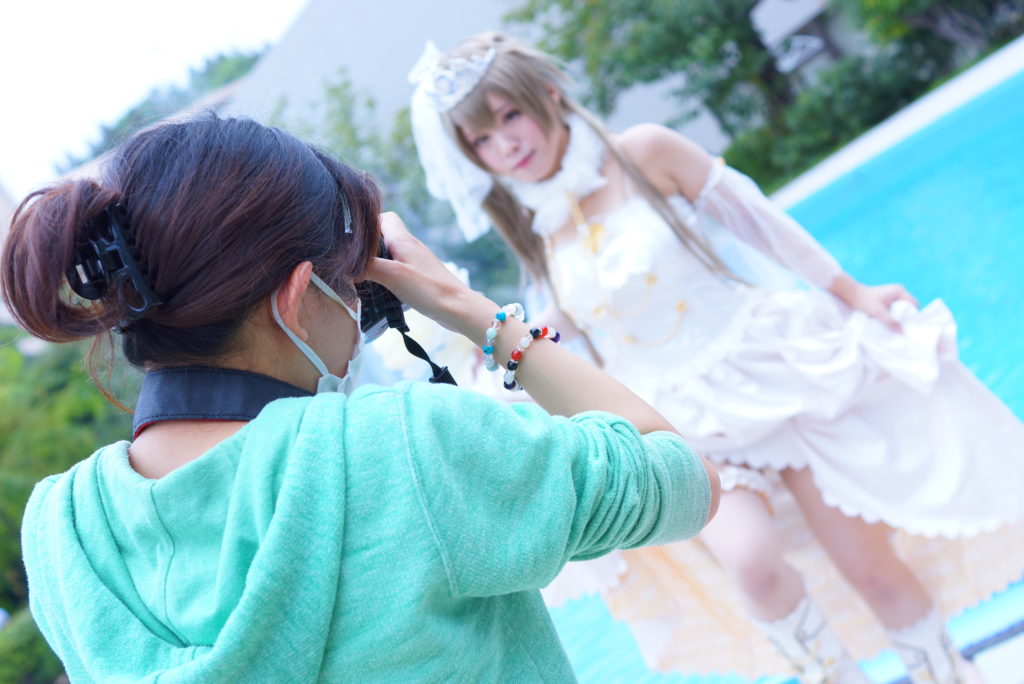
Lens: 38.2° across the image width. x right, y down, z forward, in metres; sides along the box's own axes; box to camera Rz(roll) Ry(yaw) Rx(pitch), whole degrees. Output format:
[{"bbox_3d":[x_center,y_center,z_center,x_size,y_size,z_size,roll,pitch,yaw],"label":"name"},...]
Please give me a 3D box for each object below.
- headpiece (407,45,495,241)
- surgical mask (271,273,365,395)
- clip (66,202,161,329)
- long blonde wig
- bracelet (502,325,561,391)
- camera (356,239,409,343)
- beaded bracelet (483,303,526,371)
[{"bbox_3d":[-0.084,-0.326,2.360,0.175,0.285,0.160,-34,12,20],"label":"headpiece"},{"bbox_3d":[-0.170,0.003,1.175,0.145,0.110,0.120,-14,-4,38],"label":"surgical mask"},{"bbox_3d":[-0.295,-0.058,1.100,0.060,0.090,0.055,-24,4,-38],"label":"clip"},{"bbox_3d":[0.102,-0.254,2.450,0.250,0.560,0.250,-34,12,20],"label":"long blonde wig"},{"bbox_3d":[0.022,0.016,1.200,0.014,0.066,0.064,36,90,40],"label":"bracelet"},{"bbox_3d":[-0.135,-0.045,1.270,0.128,0.095,0.110,-27,9,23],"label":"camera"},{"bbox_3d":[-0.002,-0.001,1.215,0.014,0.064,0.062,28,90,39],"label":"beaded bracelet"}]

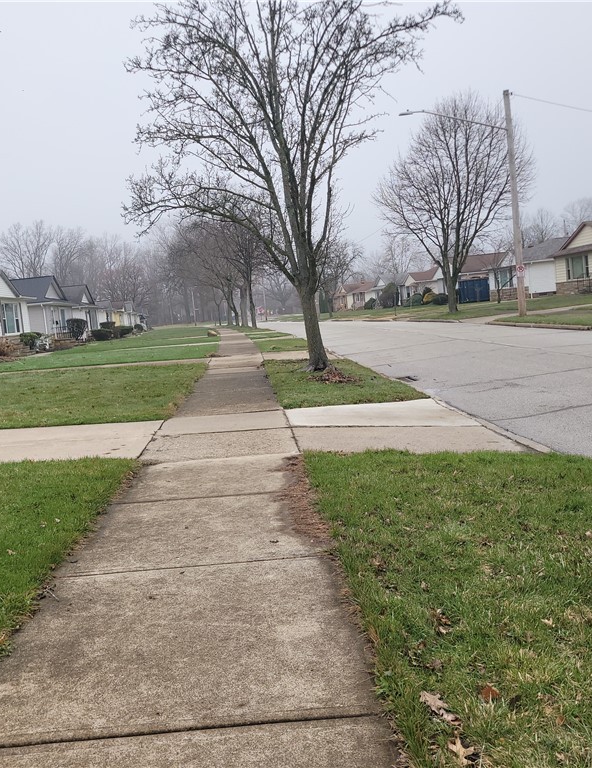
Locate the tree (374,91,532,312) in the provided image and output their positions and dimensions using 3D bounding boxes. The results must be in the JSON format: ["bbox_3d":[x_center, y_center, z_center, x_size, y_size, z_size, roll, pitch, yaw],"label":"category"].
[{"bbox_3d":[8.760,-10.080,42.500,8.700,12.300,8.700,-6,5,0],"label":"tree"}]

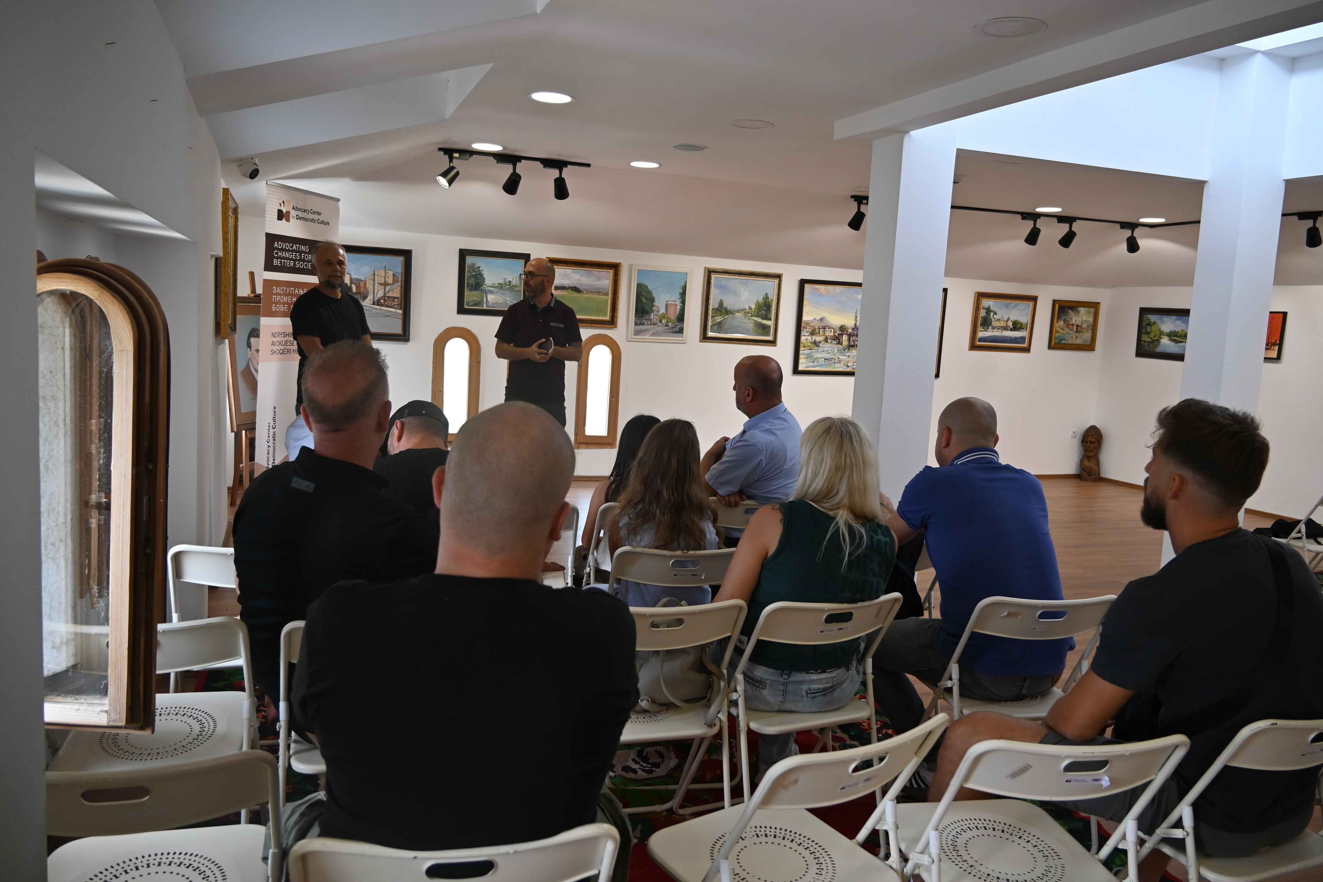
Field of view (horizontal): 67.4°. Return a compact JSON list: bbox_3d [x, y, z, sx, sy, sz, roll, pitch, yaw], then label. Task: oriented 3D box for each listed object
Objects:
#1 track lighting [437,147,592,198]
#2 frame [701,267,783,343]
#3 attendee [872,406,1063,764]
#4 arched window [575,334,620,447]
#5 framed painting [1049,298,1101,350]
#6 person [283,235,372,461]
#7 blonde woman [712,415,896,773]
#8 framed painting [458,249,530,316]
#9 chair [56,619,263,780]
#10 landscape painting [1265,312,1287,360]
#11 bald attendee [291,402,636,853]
[{"bbox_3d":[-0.958,-1.742,6.521,1.010,0.250,0.180,1,7,-19],"label":"track lighting"},{"bbox_3d":[0.735,-1.221,9.084,0.780,0.670,0.050,1,7,-21],"label":"frame"},{"bbox_3d":[0.885,0.508,3.085,0.550,1.320,0.740,1,7,-21],"label":"attendee"},{"bbox_3d":[-0.565,-0.446,9.012,0.404,1.047,0.080,1,7,-20],"label":"arched window"},{"bbox_3d":[4.639,-1.295,11.152,0.680,0.545,0.050,1,7,-23],"label":"framed painting"},{"bbox_3d":[-1.702,-0.117,5.102,0.500,1.800,0.320,-3,9,-44],"label":"person"},{"bbox_3d":[0.296,0.523,2.958,0.480,1.250,0.660,0,8,-27],"label":"blonde woman"},{"bbox_3d":[-1.436,-1.353,8.550,0.615,0.557,0.040,1,7,-20],"label":"framed painting"},{"bbox_3d":[-1.121,0.706,2.211,0.410,0.780,0.470,1,7,-18],"label":"chair"},{"bbox_3d":[5.635,-0.999,9.367,0.035,0.441,0.500,1,7,-20],"label":"landscape painting"},{"bbox_3d":[-0.335,0.586,1.647,0.550,1.360,0.800,2,7,-11],"label":"bald attendee"}]

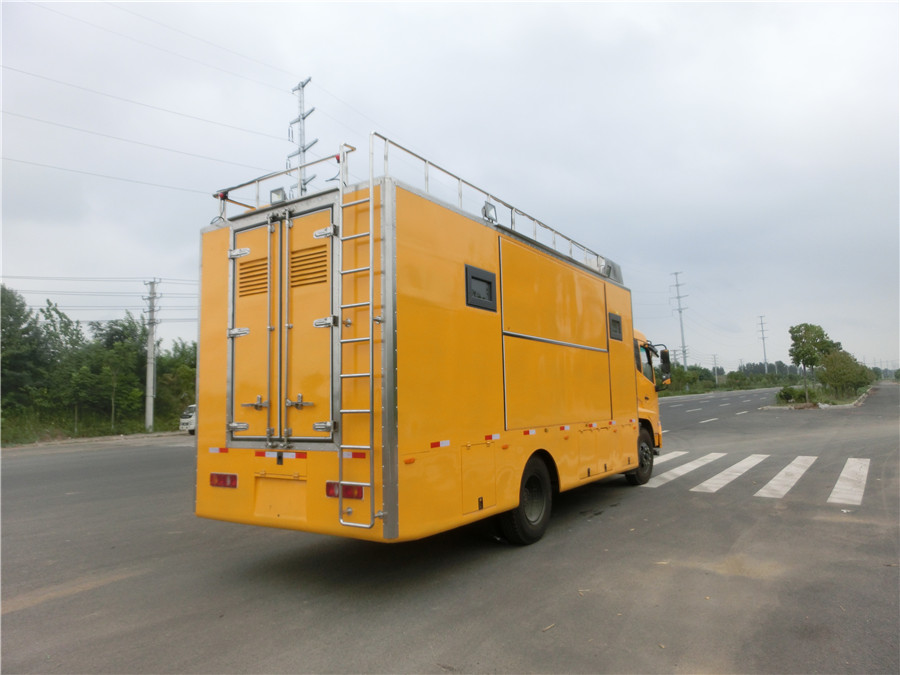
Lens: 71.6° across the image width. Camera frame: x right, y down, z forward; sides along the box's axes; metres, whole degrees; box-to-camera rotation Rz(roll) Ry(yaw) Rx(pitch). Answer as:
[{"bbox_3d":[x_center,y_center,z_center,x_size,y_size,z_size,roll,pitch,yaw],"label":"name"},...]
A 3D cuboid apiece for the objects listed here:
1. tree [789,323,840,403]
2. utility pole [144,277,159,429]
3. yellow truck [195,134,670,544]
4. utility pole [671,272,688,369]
[{"bbox_3d":[26.723,1.843,46.000,3.400,5.943,3.400,-6,-7,34],"label":"tree"},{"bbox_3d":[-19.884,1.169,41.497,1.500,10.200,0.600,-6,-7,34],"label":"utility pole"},{"bbox_3d":[0.751,0.591,9.152,2.600,3.780,8.400,-5,-7,33],"label":"yellow truck"},{"bbox_3d":[56.360,-1.470,151.416,4.300,29.056,1.200,-6,-7,34],"label":"utility pole"}]

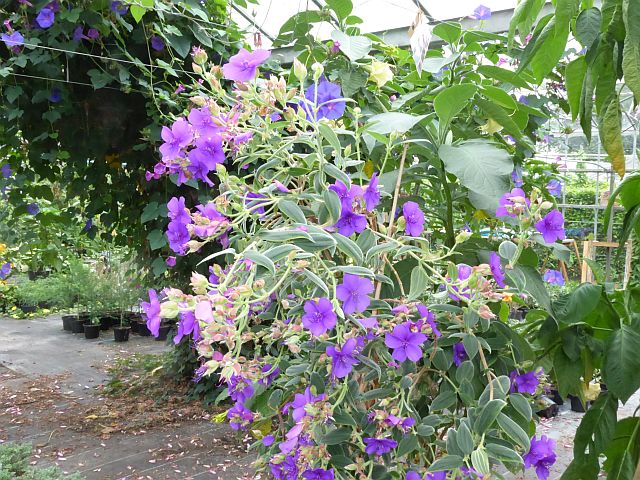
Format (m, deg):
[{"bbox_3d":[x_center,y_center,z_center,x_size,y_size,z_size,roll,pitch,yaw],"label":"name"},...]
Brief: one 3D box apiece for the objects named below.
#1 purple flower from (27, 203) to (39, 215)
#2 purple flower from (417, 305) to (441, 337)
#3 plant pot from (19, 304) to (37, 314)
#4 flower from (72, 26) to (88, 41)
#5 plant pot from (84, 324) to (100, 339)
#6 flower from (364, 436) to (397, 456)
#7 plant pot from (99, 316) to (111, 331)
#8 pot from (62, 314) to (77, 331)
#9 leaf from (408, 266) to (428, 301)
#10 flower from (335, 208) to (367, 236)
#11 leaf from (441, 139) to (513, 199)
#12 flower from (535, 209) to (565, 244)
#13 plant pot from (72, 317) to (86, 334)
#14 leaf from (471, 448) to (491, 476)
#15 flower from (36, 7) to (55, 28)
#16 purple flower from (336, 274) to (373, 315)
[{"bbox_3d":[-1.952,-0.214,4.400,0.085,0.085,0.045,0,3,-6],"label":"purple flower"},{"bbox_3d":[0.223,0.166,1.330,0.033,0.075,0.066,-29,0,9],"label":"purple flower"},{"bbox_3d":[-4.144,0.967,9.200,0.240,0.185,0.240,0,3,0],"label":"plant pot"},{"bbox_3d":[-1.295,-1.115,3.500,0.065,0.078,0.072,13,0,-19],"label":"flower"},{"bbox_3d":[-2.285,0.919,6.500,0.173,0.137,0.173,0,4,0],"label":"plant pot"},{"bbox_3d":[0.121,0.421,1.320,0.070,0.062,0.033,0,34,3],"label":"flower"},{"bbox_3d":[-2.298,0.888,6.900,0.170,0.137,0.170,0,4,0],"label":"plant pot"},{"bbox_3d":[-2.655,0.885,6.900,0.185,0.160,0.185,0,5,0],"label":"pot"},{"bbox_3d":[0.198,0.087,1.300,0.040,0.068,0.018,1,-12,6],"label":"leaf"},{"bbox_3d":[0.063,-0.036,1.330,0.068,0.062,0.033,0,18,0],"label":"flower"},{"bbox_3d":[0.446,-0.199,1.850,0.212,0.169,0.090,0,3,0],"label":"leaf"},{"bbox_3d":[0.508,-0.030,1.430,0.073,0.079,0.035,-2,4,-24],"label":"flower"},{"bbox_3d":[-2.912,1.043,7.850,0.200,0.175,0.200,0,3,0],"label":"plant pot"},{"bbox_3d":[0.298,0.413,1.200,0.036,0.054,0.018,1,-12,9],"label":"leaf"},{"bbox_3d":[-1.273,-1.032,3.000,0.083,0.095,0.055,-2,12,-18],"label":"flower"},{"bbox_3d":[0.076,0.118,1.400,0.080,0.089,0.035,0,3,3],"label":"purple flower"}]

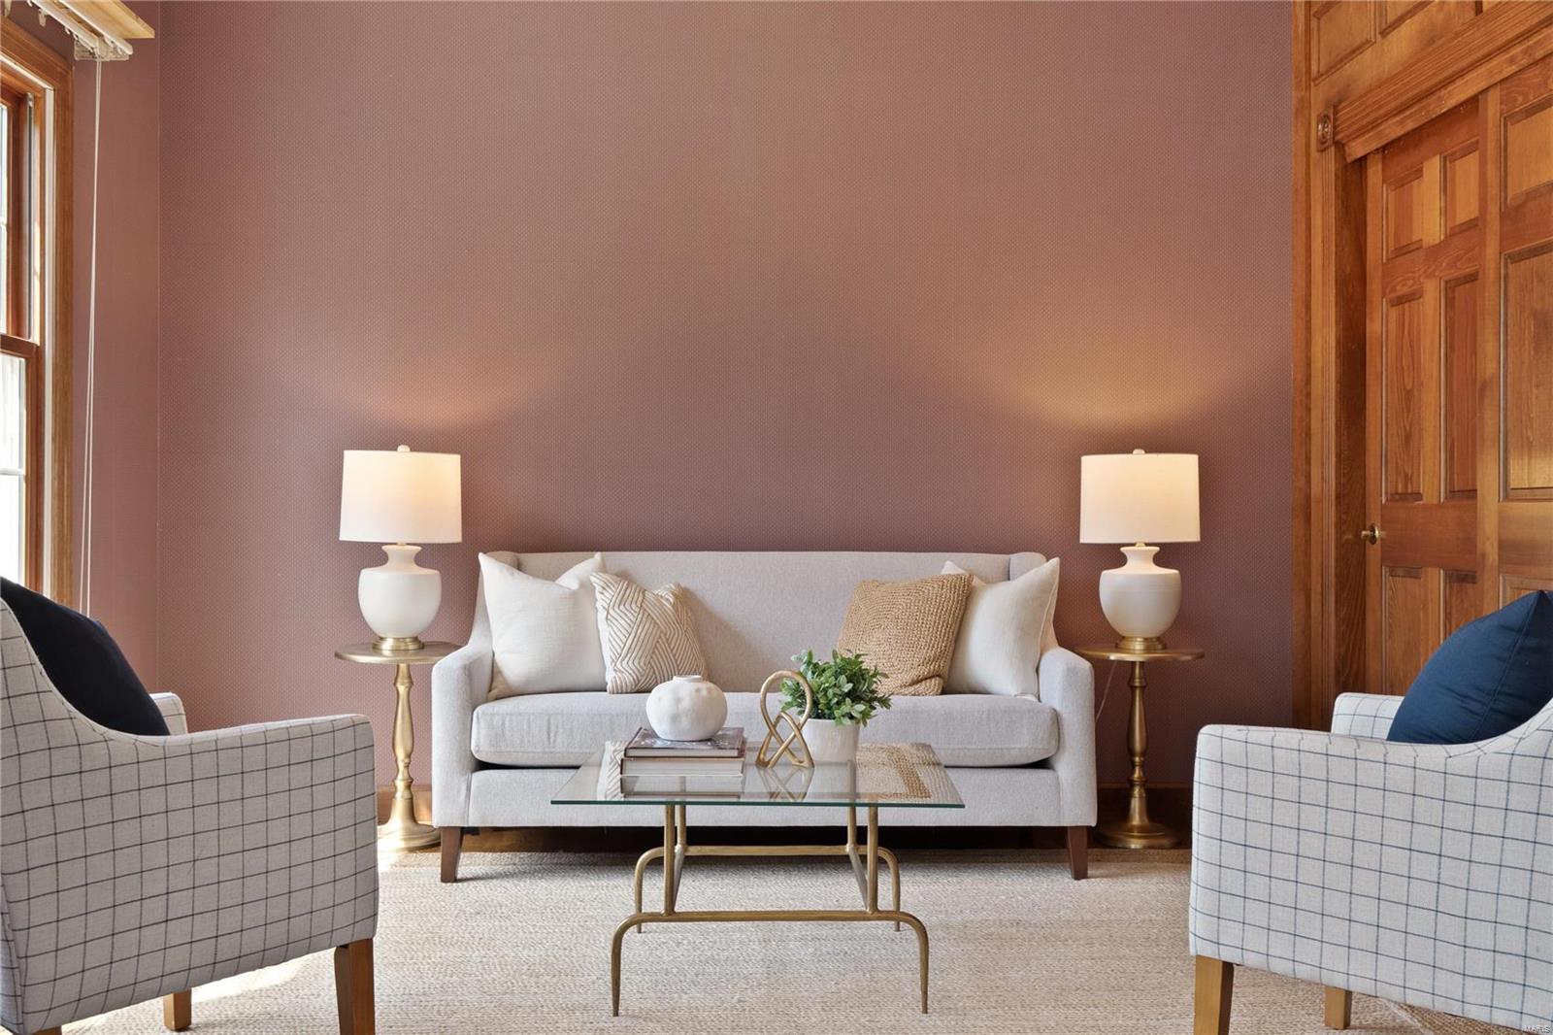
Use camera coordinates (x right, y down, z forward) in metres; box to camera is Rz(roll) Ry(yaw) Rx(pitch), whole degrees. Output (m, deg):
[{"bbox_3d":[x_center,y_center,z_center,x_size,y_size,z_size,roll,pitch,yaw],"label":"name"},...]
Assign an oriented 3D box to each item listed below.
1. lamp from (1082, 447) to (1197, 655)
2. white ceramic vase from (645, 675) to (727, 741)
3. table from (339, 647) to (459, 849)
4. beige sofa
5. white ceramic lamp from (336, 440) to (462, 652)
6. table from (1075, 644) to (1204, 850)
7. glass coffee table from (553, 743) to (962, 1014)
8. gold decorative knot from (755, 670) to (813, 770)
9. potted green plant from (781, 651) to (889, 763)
[{"bbox_3d":[1.171,0.105,5.023,0.390,0.649,0.390,0,0,-1],"label":"lamp"},{"bbox_3d":[-0.213,0.448,3.682,0.192,0.143,0.190,0,0,0],"label":"white ceramic vase"},{"bbox_3d":[-1.199,0.735,4.971,0.433,0.611,0.433,0,0,-1],"label":"table"},{"bbox_3d":[-0.038,0.576,4.826,1.888,0.928,0.837,0,0,-1],"label":"beige sofa"},{"bbox_3d":[-1.203,0.102,4.971,0.392,0.654,0.392,0,0,-1],"label":"white ceramic lamp"},{"bbox_3d":[1.167,0.735,5.023,0.428,0.611,0.428,0,0,-1],"label":"table"},{"bbox_3d":[-0.023,0.810,3.575,0.838,0.460,0.838,0,0,1],"label":"glass coffee table"},{"bbox_3d":[0.020,0.467,3.635,0.132,0.227,0.075,0,0,0],"label":"gold decorative knot"},{"bbox_3d":[0.143,0.450,3.744,0.260,0.261,0.255,0,0,-1],"label":"potted green plant"}]

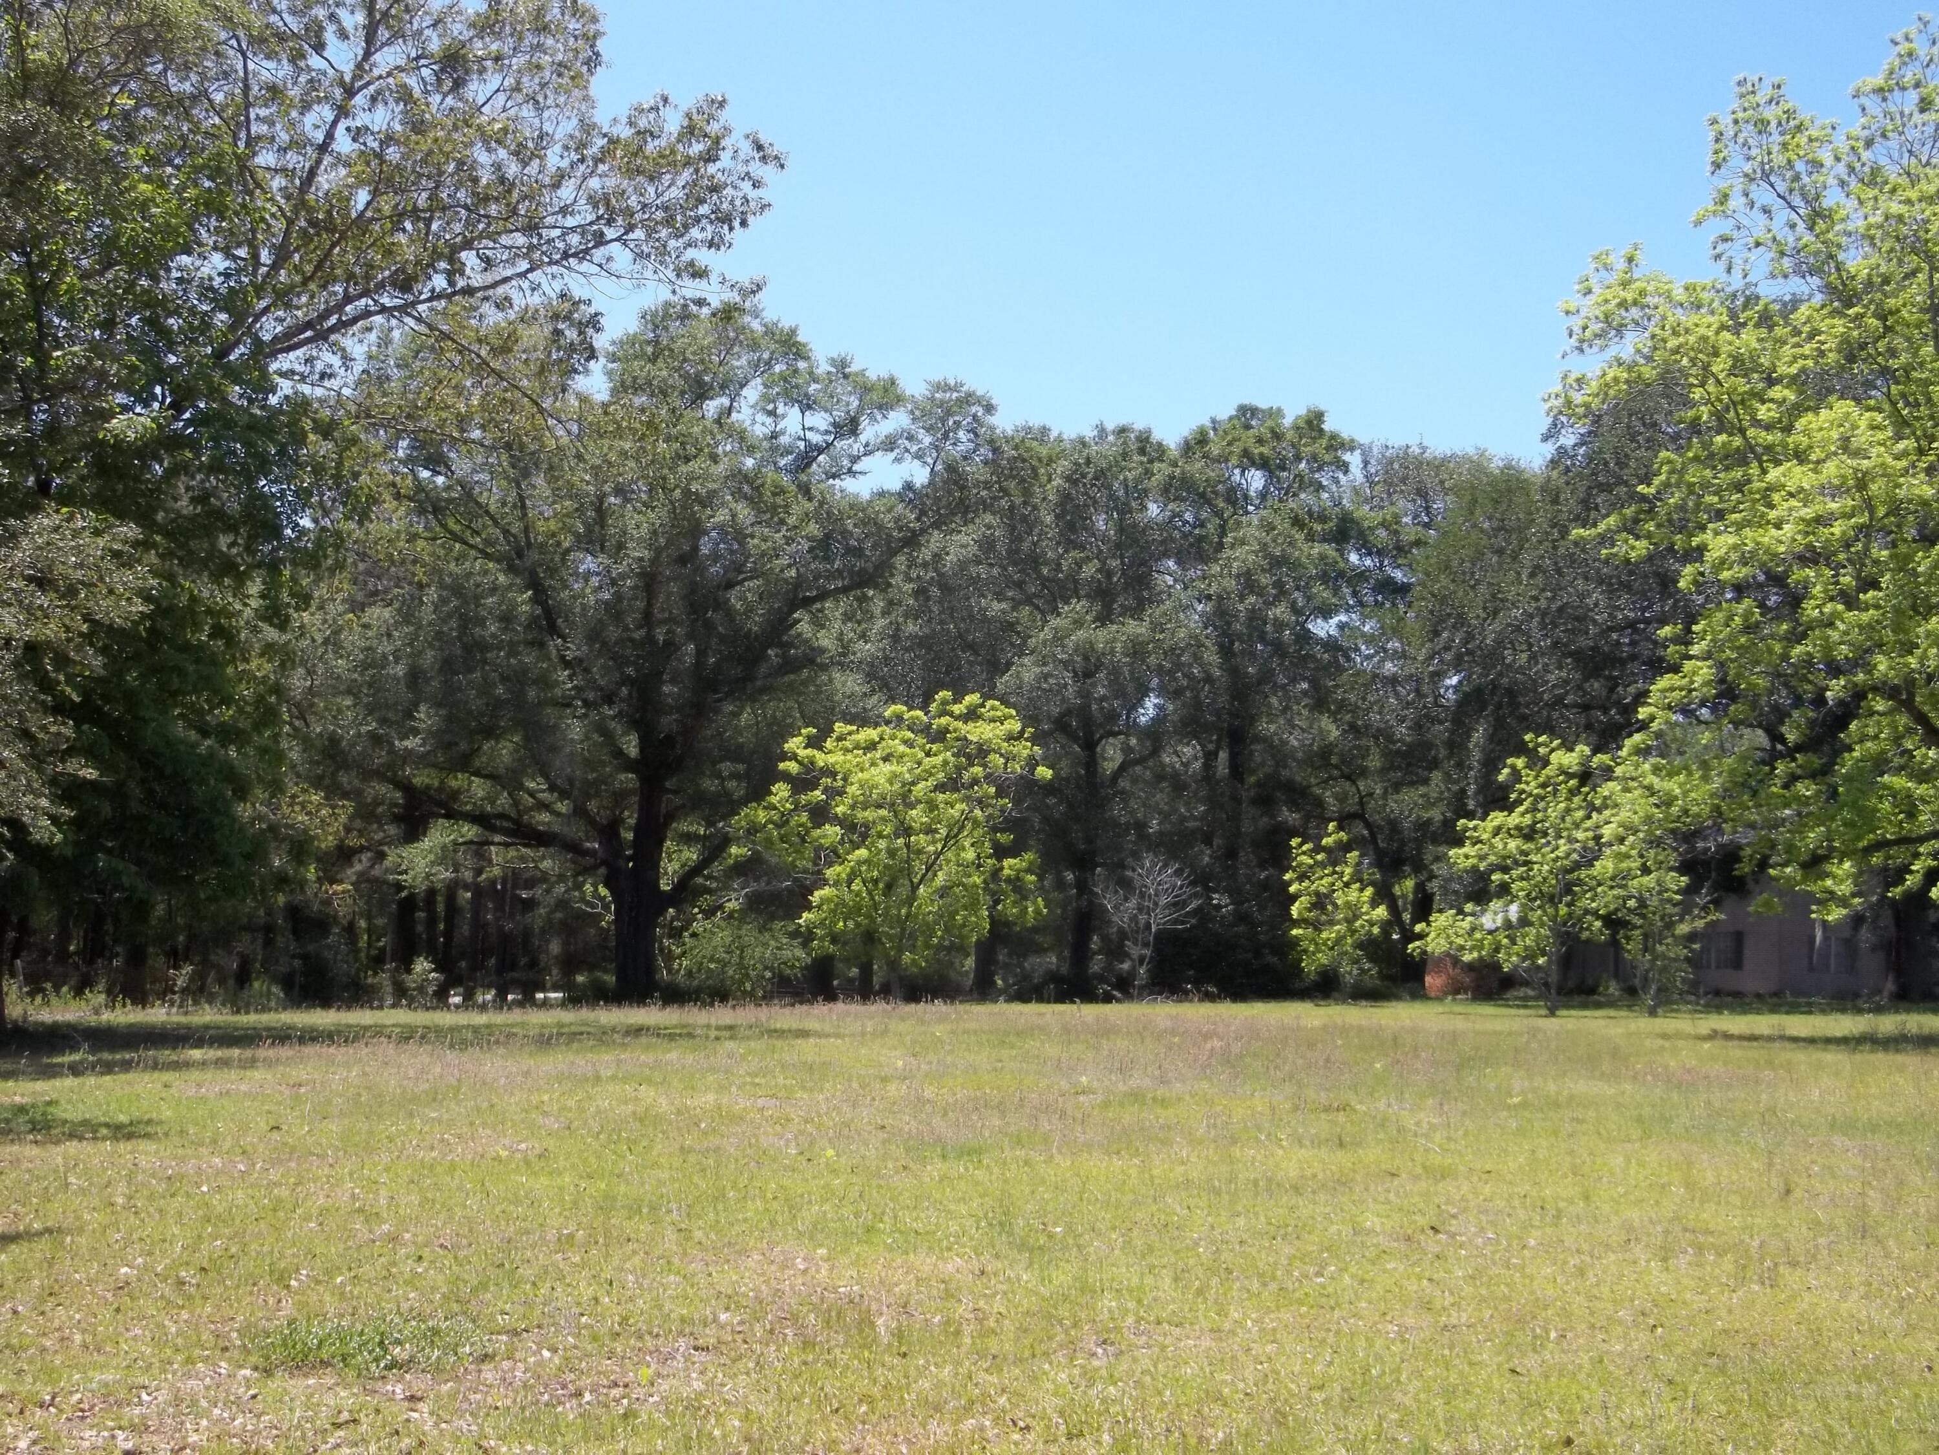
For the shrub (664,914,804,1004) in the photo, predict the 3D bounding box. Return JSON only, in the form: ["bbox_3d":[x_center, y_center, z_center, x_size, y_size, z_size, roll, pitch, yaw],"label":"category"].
[{"bbox_3d":[-6.034,5.937,66.000,3.570,2.301,2.800,0,-5,0],"label":"shrub"}]

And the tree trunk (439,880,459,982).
[{"bbox_3d":[-15.573,6.179,77.000,0.570,3.276,0.520,0,-5,0],"label":"tree trunk"}]

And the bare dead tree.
[{"bbox_3d":[4.548,5.025,65.000,2.560,3.610,2.200,0,-5,0],"label":"bare dead tree"}]

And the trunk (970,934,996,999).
[{"bbox_3d":[0.355,6.243,67.000,0.660,1.742,0.640,0,-5,0],"label":"trunk"}]

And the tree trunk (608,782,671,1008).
[{"bbox_3d":[-8.420,4.171,66.000,1.500,5.850,1.350,0,-5,0],"label":"tree trunk"}]

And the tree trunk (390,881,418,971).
[{"bbox_3d":[-17.567,6.303,80.000,0.720,3.072,0.700,0,-5,0],"label":"tree trunk"}]

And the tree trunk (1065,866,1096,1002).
[{"bbox_3d":[2.938,5.437,68.000,0.780,3.576,0.740,0,-5,0],"label":"tree trunk"}]

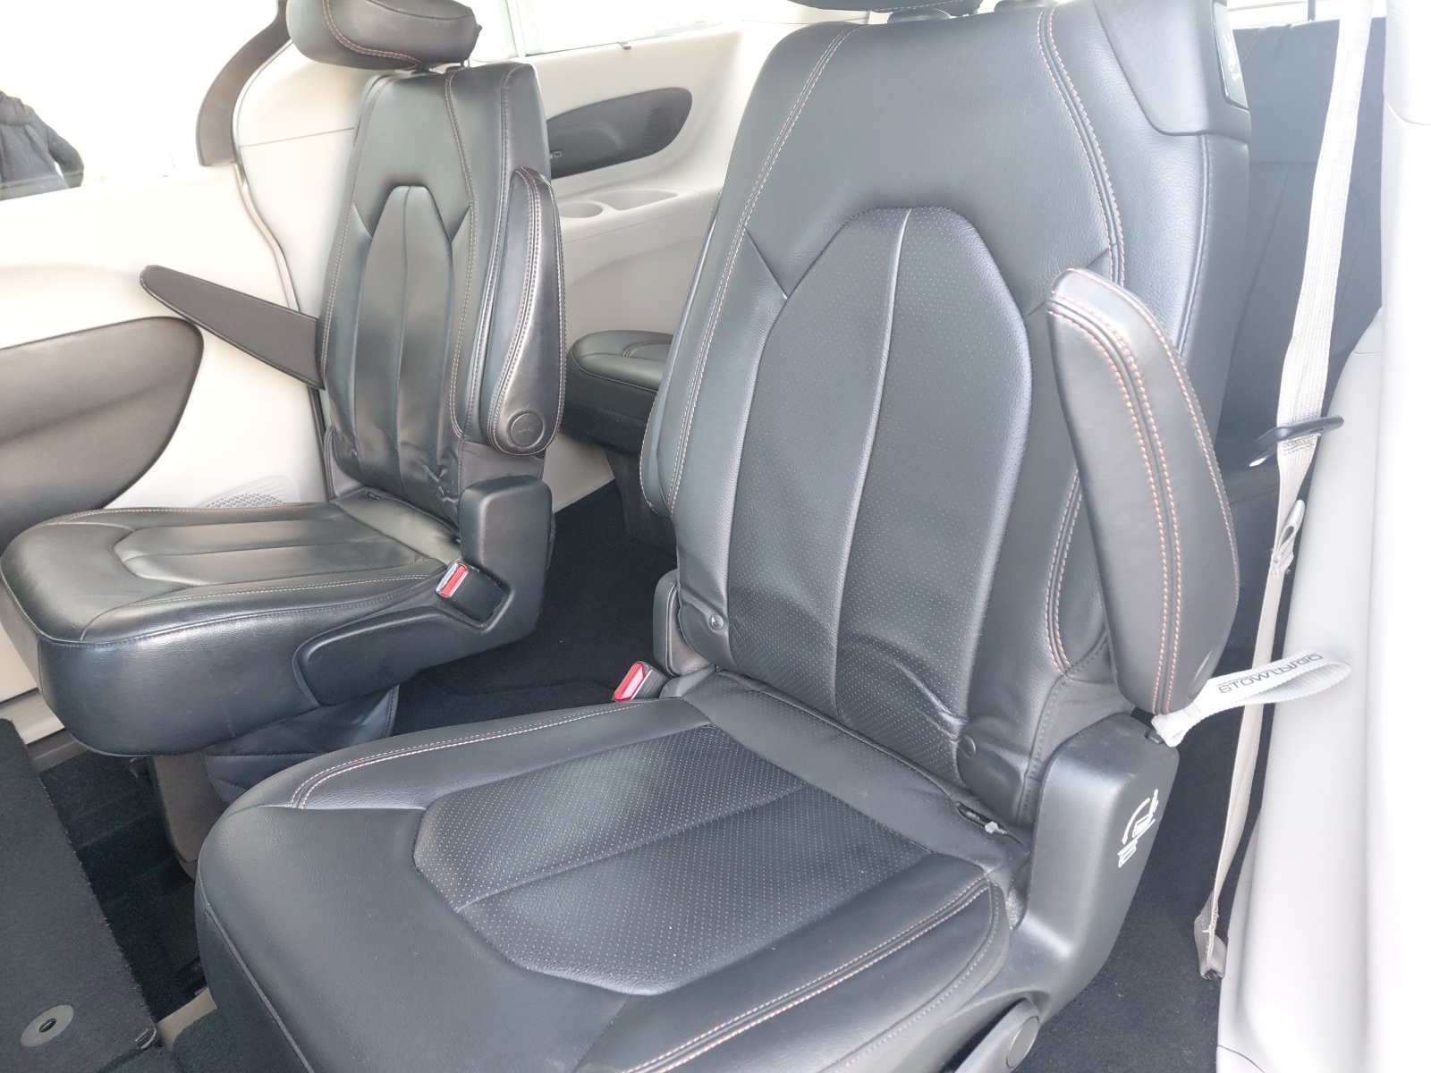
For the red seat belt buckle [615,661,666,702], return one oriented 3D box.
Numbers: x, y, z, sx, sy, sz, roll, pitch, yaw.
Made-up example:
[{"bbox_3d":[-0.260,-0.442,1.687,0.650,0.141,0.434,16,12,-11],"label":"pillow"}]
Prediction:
[{"bbox_3d":[-0.065,0.158,1.033,0.024,0.060,0.042,21,72,44],"label":"red seat belt buckle"}]

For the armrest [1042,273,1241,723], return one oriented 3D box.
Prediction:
[{"bbox_3d":[0.262,-0.021,0.623,0.060,0.335,0.108,21,57,44],"label":"armrest"}]

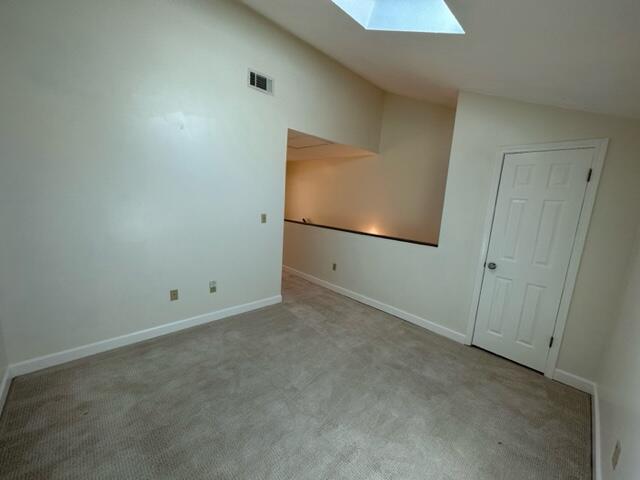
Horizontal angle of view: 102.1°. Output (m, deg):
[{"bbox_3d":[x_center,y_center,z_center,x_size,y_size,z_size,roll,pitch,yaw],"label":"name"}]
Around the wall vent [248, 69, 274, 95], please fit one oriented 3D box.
[{"bbox_3d":[-0.685,-1.817,3.004,0.325,0.185,0.022,-5,13,-44],"label":"wall vent"}]

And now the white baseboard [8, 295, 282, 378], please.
[{"bbox_3d":[-1.466,0.923,2.853,2.519,0.109,0.022,-5,13,-44],"label":"white baseboard"}]

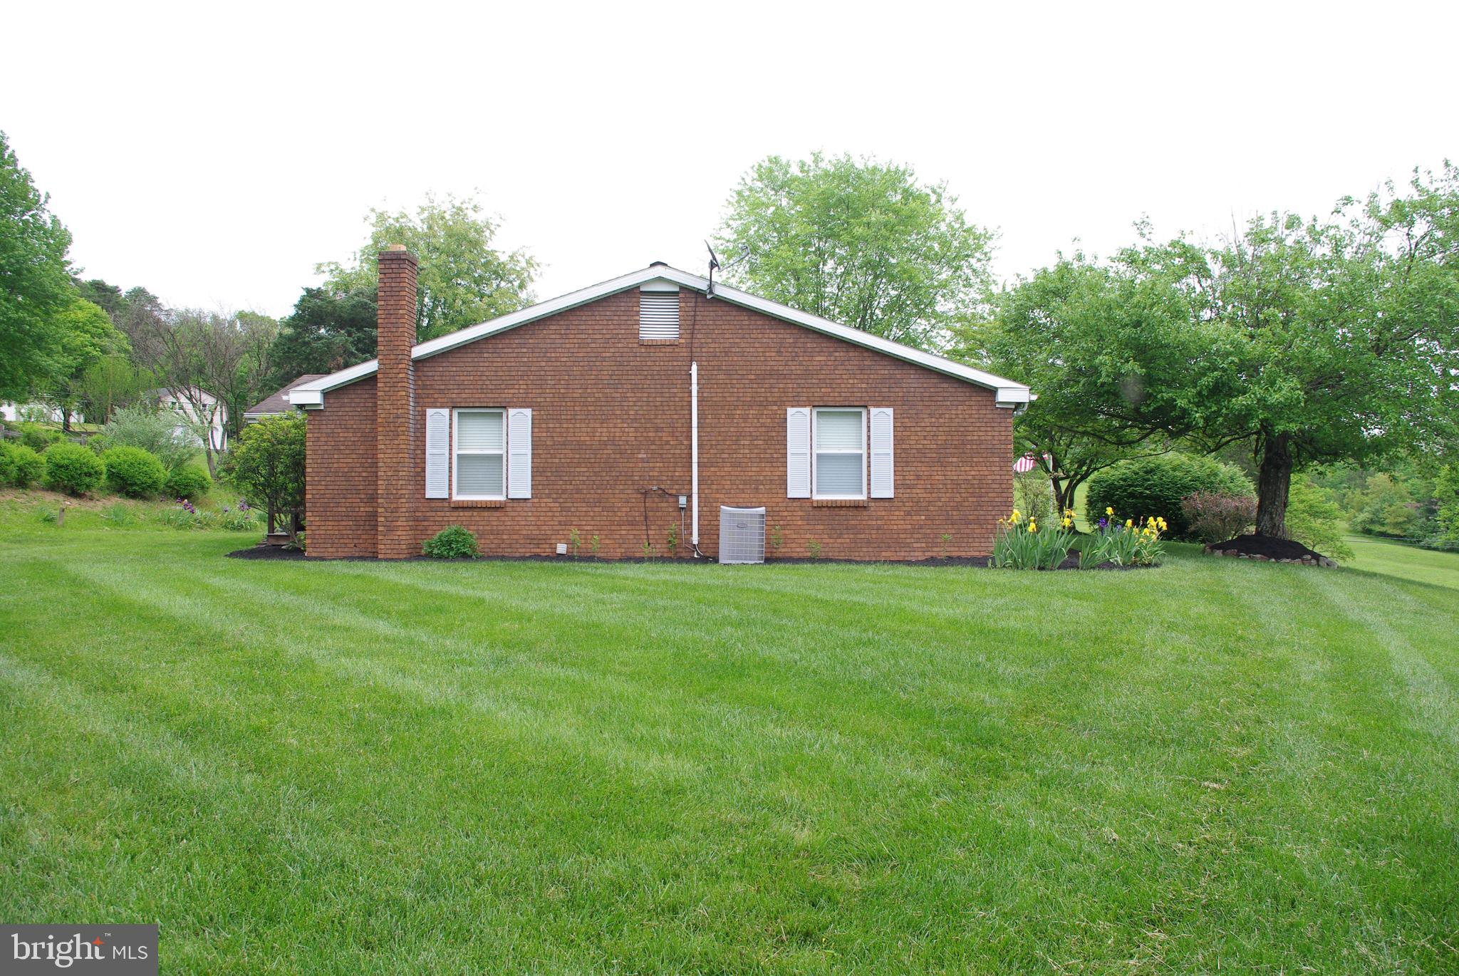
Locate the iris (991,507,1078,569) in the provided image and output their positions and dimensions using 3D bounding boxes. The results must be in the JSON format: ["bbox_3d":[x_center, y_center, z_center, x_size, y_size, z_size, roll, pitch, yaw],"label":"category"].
[{"bbox_3d":[4.398,0.724,15.800,1.230,0.890,1.000,0,-1,0],"label":"iris"}]

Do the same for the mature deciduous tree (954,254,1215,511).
[{"bbox_3d":[7.269,-1.980,22.500,5.300,5.650,5.100,0,-1,0],"label":"mature deciduous tree"}]

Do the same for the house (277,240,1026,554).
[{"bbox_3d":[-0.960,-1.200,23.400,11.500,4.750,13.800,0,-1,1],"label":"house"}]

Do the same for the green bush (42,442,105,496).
[{"bbox_3d":[-15.282,-0.451,25.500,1.450,1.240,1.400,0,-1,0],"label":"green bush"}]

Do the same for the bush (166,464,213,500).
[{"bbox_3d":[-13.957,-0.147,28.300,1.300,0.950,1.250,0,-1,0],"label":"bush"}]

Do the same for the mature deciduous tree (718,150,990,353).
[{"bbox_3d":[4.369,-5.300,38.000,9.600,12.400,9.400,0,-1,0],"label":"mature deciduous tree"}]

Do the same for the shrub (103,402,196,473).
[{"bbox_3d":[-17.212,-1.438,32.500,2.850,2.150,2.600,0,-1,0],"label":"shrub"}]

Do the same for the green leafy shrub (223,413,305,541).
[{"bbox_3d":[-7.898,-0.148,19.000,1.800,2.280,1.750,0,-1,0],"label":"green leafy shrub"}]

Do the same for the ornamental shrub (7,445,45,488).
[{"bbox_3d":[-18.954,-0.584,29.500,1.200,1.200,1.200,0,-1,0],"label":"ornamental shrub"}]

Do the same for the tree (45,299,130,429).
[{"bbox_3d":[-33.538,-6.440,57.000,5.400,7.000,5.400,0,-1,0],"label":"tree"}]

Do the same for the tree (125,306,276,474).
[{"bbox_3d":[-14.196,-2.565,29.500,4.100,4.650,4.000,0,-1,0],"label":"tree"}]

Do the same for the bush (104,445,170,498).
[{"bbox_3d":[-15.597,-0.420,28.800,1.730,1.360,1.650,0,-1,0],"label":"bush"}]

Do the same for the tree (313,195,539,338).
[{"bbox_3d":[-11.646,-5.576,42.000,8.500,11.200,8.300,0,-1,0],"label":"tree"}]

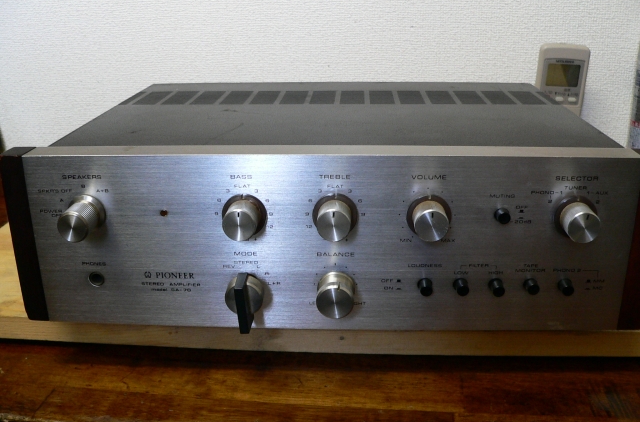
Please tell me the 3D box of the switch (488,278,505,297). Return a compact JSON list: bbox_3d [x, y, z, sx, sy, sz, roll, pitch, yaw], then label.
[{"bbox_3d":[0.119,0.052,0.446,0.009,0.009,0.011,0,20,3],"label":"switch"}]

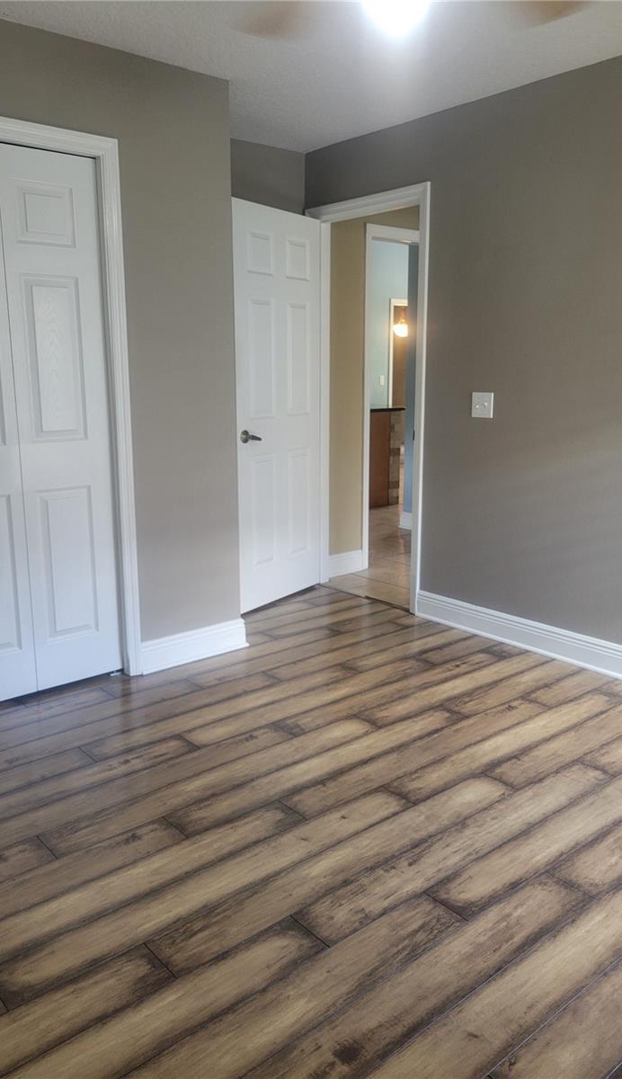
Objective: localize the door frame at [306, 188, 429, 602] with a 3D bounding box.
[{"bbox_3d":[0.318,-0.728,4.433,0.130,2.121,0.898,-10,16,-40],"label":"door frame"}]

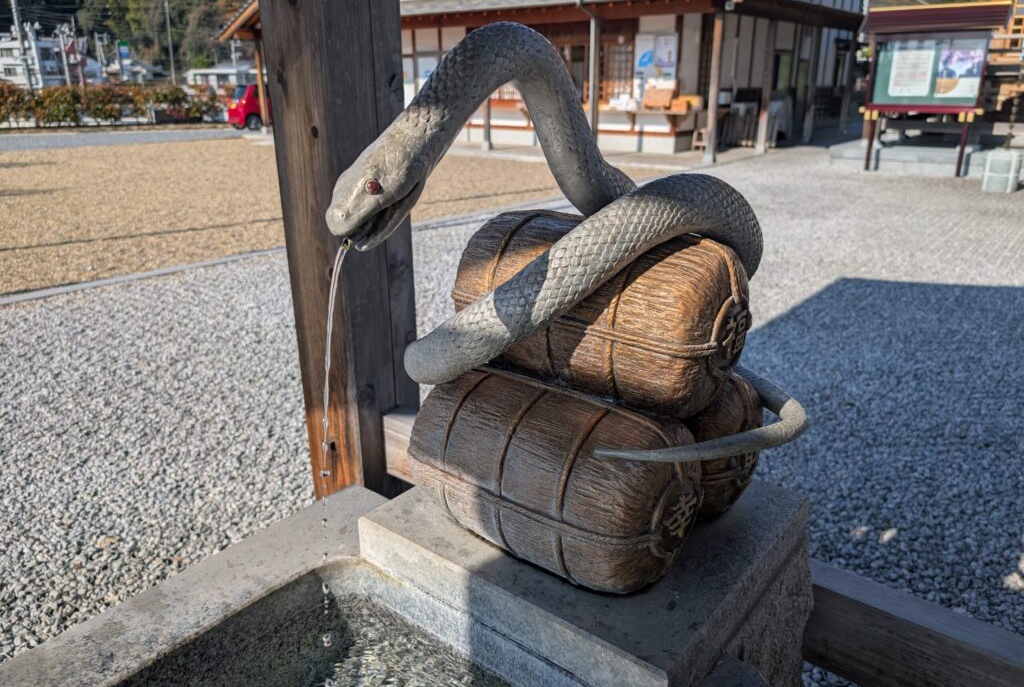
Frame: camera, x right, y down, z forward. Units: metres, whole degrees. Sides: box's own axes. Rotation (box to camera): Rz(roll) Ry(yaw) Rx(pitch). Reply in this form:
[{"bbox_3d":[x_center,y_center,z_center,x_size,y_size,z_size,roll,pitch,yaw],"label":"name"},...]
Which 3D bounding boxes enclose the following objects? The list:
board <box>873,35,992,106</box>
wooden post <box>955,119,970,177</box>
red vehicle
[{"bbox_3d":[6.778,-4.453,11.661,1.680,1.150,0.130,15,25,35],"label":"board"},{"bbox_3d":[7.387,-3.213,11.616,0.085,0.950,0.085,15,25,35],"label":"wooden post"},{"bbox_3d":[-8.916,-8.897,26.676,3.400,1.530,1.480,-17,26,-38],"label":"red vehicle"}]

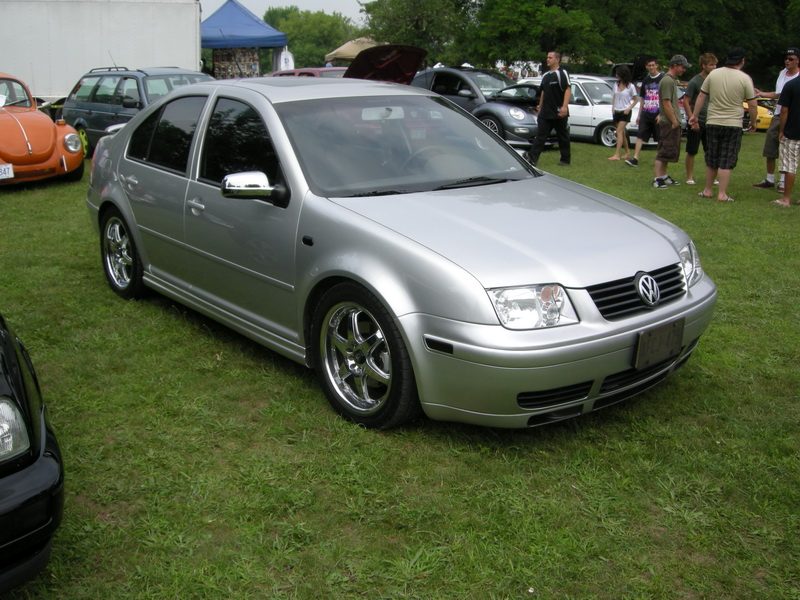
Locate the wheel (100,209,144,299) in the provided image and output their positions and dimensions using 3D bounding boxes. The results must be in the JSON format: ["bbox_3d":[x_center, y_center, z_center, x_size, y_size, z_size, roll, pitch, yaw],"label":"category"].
[{"bbox_3d":[-1.703,-0.303,5.389,0.220,0.610,0.610,-13,21,-37],"label":"wheel"}]

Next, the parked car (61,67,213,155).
[{"bbox_3d":[-3.680,-2.890,13.200,1.720,1.500,4.570,-13,21,-40],"label":"parked car"}]

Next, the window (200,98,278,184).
[{"bbox_3d":[-0.775,-0.758,4.125,0.070,0.460,0.870,21,-1,-42],"label":"window"}]

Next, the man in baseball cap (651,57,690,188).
[{"bbox_3d":[3.604,-2.368,11.027,0.460,1.730,0.500,5,17,17],"label":"man in baseball cap"}]

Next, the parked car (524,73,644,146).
[{"bbox_3d":[3.960,-4.020,17.650,1.680,1.400,4.120,-13,21,-40],"label":"parked car"}]

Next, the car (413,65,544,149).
[{"bbox_3d":[1.500,-3.970,16.950,1.730,1.490,4.080,-14,21,-41],"label":"car"}]

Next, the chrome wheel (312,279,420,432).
[{"bbox_3d":[-0.113,0.241,3.521,0.220,0.610,0.610,-14,22,-39],"label":"chrome wheel"}]

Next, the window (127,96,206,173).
[{"bbox_3d":[-1.334,-0.978,4.789,0.070,0.440,0.840,21,-1,-42],"label":"window"}]

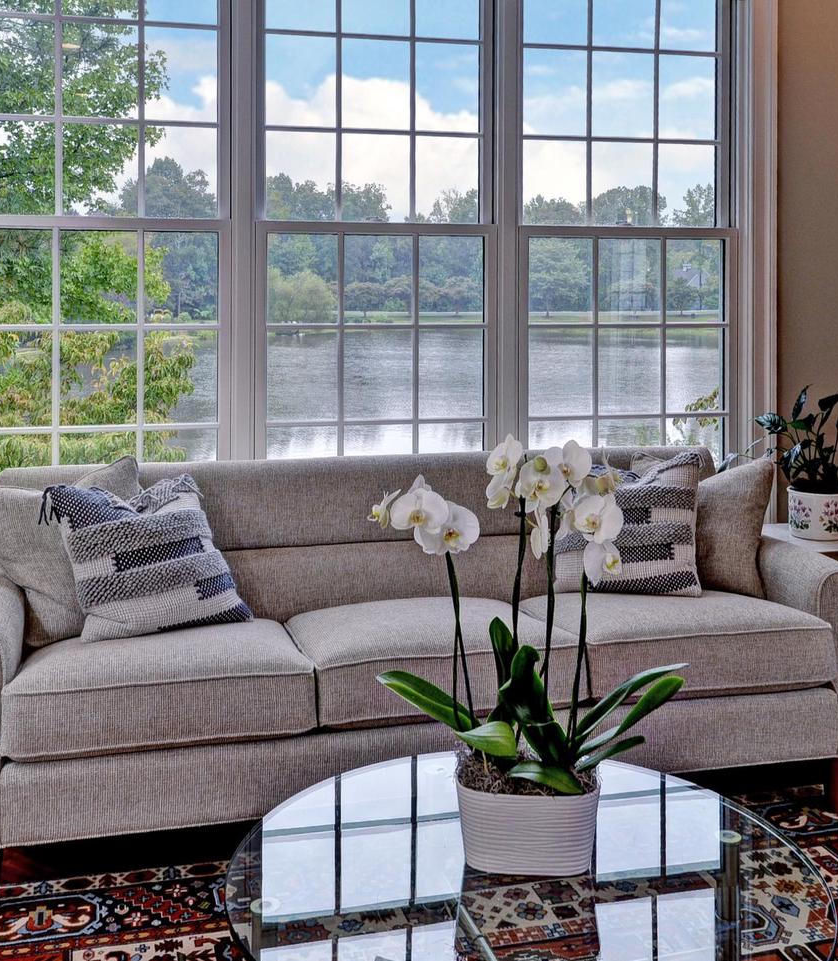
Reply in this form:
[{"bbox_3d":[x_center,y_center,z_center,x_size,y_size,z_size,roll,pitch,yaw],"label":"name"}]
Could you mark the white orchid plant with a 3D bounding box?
[{"bbox_3d":[0.160,0.200,1.596,0.447,0.510,0.310,0,6,3],"label":"white orchid plant"}]

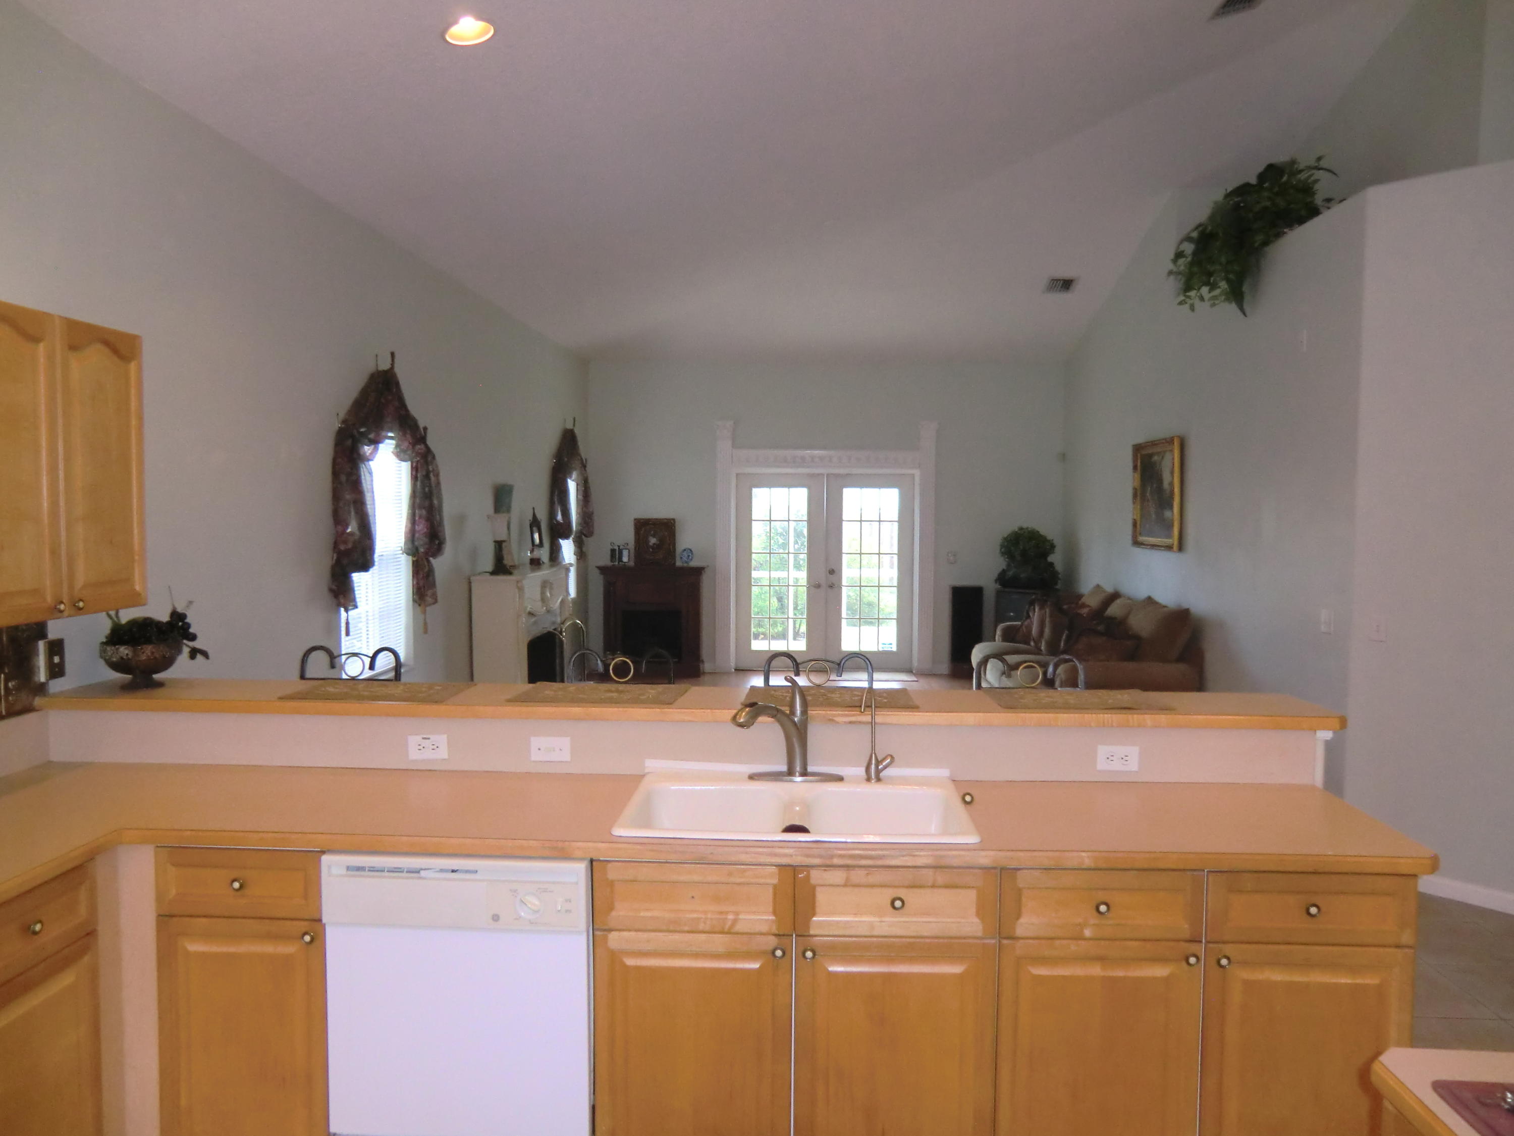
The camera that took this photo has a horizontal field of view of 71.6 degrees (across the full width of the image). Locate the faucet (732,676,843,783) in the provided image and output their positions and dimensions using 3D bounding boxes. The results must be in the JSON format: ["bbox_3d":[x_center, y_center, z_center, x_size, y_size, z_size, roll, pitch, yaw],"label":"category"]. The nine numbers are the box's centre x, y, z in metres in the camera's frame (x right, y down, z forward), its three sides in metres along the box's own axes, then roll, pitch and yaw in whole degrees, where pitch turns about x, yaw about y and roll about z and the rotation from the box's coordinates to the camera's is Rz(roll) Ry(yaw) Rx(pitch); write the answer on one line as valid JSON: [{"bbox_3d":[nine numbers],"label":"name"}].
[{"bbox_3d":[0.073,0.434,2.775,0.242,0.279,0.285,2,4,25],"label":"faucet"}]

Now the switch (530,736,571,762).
[{"bbox_3d":[-0.580,0.511,2.950,0.112,0.070,0.011,1,4,3],"label":"switch"}]

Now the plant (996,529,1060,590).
[{"bbox_3d":[2.594,-0.098,10.135,0.593,0.597,0.550,0,3,4],"label":"plant"}]

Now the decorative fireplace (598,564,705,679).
[{"bbox_3d":[-1.058,0.521,10.735,1.056,1.112,0.380,0,3,4],"label":"decorative fireplace"}]

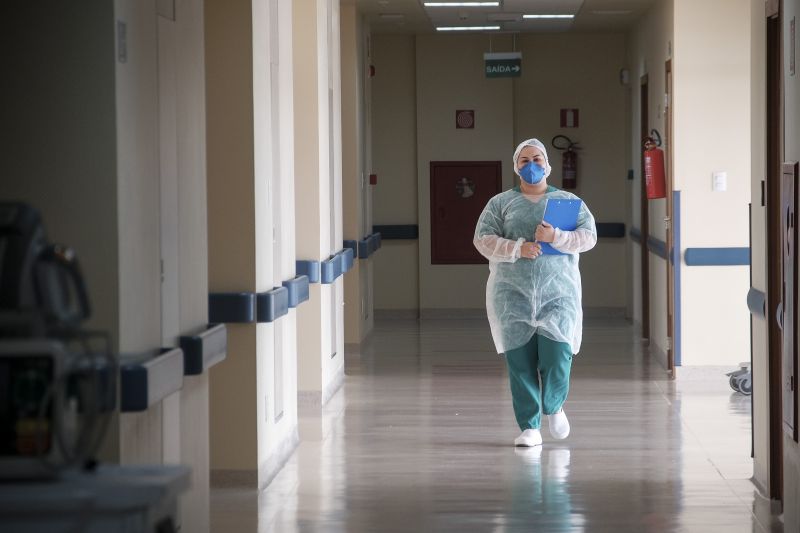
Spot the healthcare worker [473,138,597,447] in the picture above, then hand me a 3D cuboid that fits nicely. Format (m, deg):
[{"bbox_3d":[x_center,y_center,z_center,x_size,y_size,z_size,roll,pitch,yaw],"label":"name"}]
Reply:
[{"bbox_3d":[0.718,0.135,8.900,0.645,1.610,0.480,0,4,4],"label":"healthcare worker"}]

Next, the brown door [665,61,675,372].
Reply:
[{"bbox_3d":[1.897,-0.323,11.485,0.070,2.130,0.720,0,4,4],"label":"brown door"}]

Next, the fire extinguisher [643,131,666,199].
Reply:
[{"bbox_3d":[1.817,-0.725,11.885,0.150,0.475,0.210,-5,3,4],"label":"fire extinguisher"}]

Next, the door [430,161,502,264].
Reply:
[{"bbox_3d":[0.618,-0.497,15.473,0.660,0.955,0.080,0,4,4],"label":"door"}]

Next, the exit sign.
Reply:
[{"bbox_3d":[0.917,-1.784,14.787,0.335,0.230,0.050,0,4,7],"label":"exit sign"}]

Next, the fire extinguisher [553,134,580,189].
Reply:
[{"bbox_3d":[1.529,-0.964,15.303,0.250,0.495,0.170,0,4,4],"label":"fire extinguisher"}]

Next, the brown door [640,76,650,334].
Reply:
[{"bbox_3d":[2.029,-0.456,13.516,0.070,2.130,0.800,0,4,4],"label":"brown door"}]

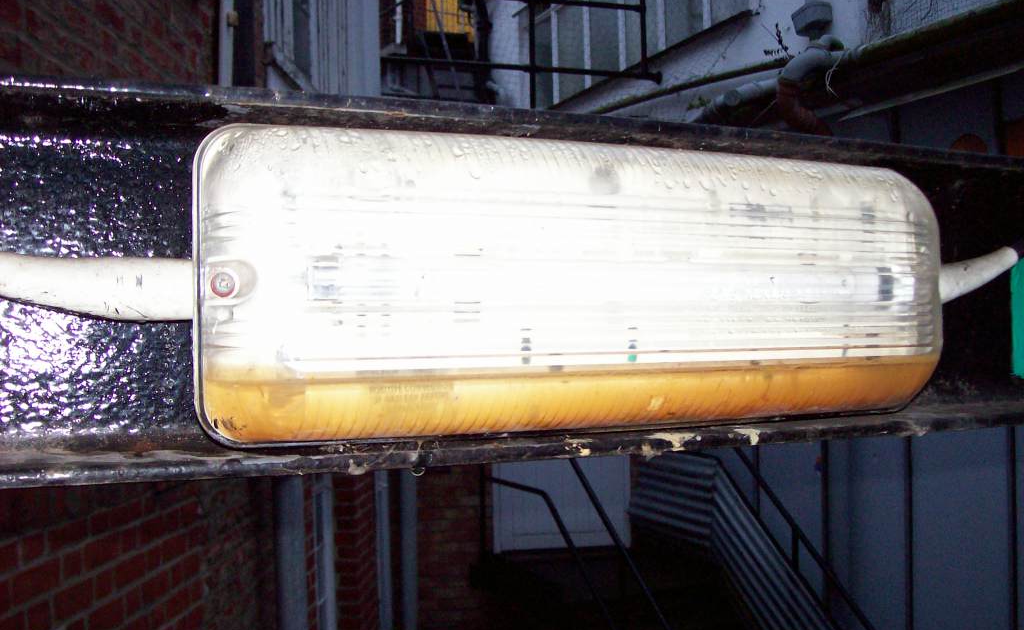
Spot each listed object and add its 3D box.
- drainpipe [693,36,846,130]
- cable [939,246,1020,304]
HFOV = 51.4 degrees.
[{"bbox_3d":[1.374,-1.232,5.800,0.360,0.420,0.950,-1,-1,-24],"label":"drainpipe"},{"bbox_3d":[0.270,-0.023,0.615,0.066,0.032,0.023,-1,-1,-30],"label":"cable"}]

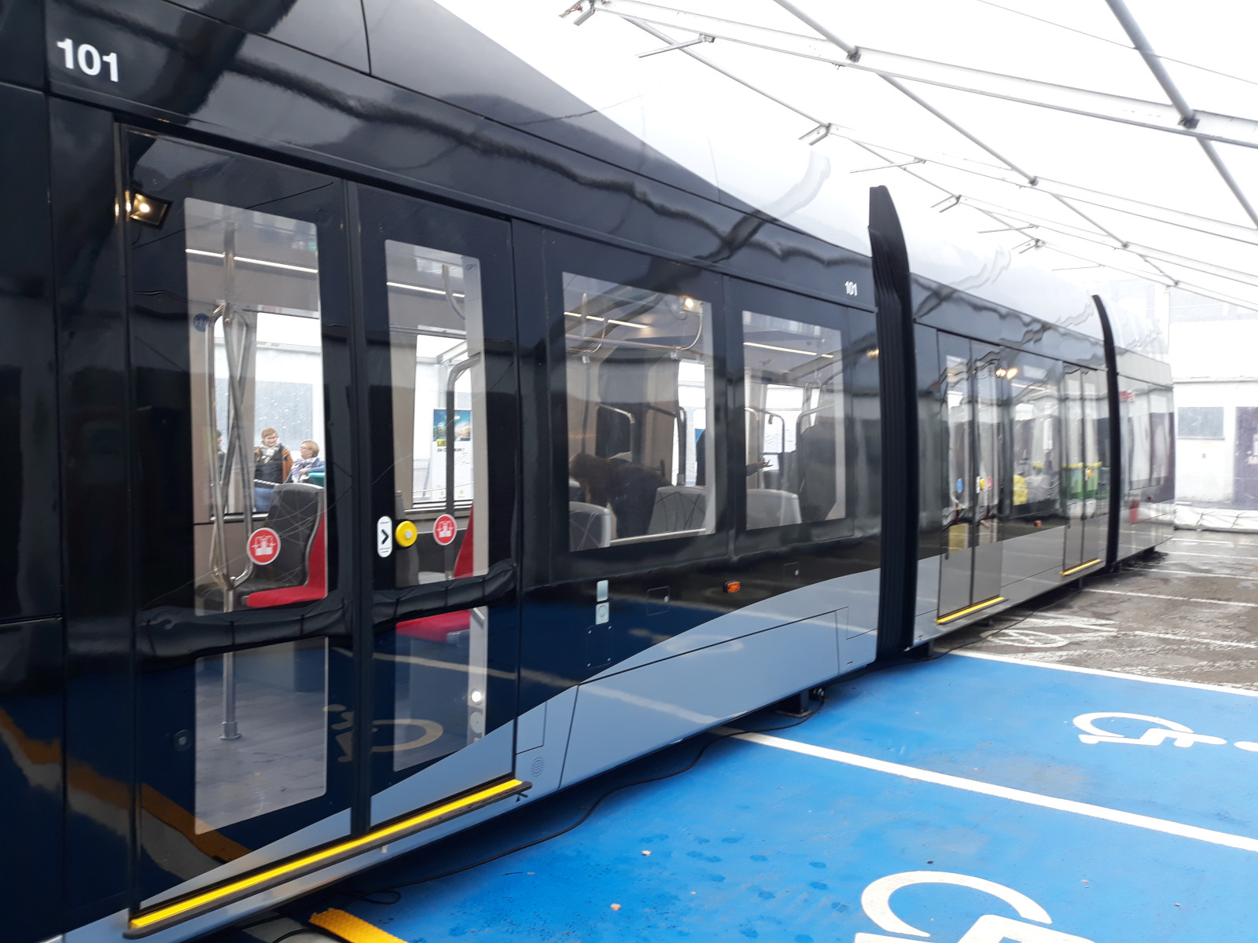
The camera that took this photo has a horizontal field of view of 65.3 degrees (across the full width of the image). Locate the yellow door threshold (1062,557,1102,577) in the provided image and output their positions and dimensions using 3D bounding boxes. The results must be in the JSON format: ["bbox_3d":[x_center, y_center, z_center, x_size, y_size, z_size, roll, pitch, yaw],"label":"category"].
[{"bbox_3d":[4.909,1.050,10.605,0.090,0.060,1.490,2,2,38],"label":"yellow door threshold"}]

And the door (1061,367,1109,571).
[{"bbox_3d":[4.931,-0.044,10.614,0.100,2.100,1.440,2,2,38],"label":"door"}]

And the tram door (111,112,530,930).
[{"bbox_3d":[-0.888,0.126,3.215,0.100,2.100,1.440,2,2,38],"label":"tram door"}]

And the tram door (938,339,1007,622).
[{"bbox_3d":[2.753,0.020,7.844,0.100,2.100,1.440,2,2,38],"label":"tram door"}]

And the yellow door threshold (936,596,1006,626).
[{"bbox_3d":[2.780,1.112,7.899,0.090,0.060,1.490,2,2,38],"label":"yellow door threshold"}]

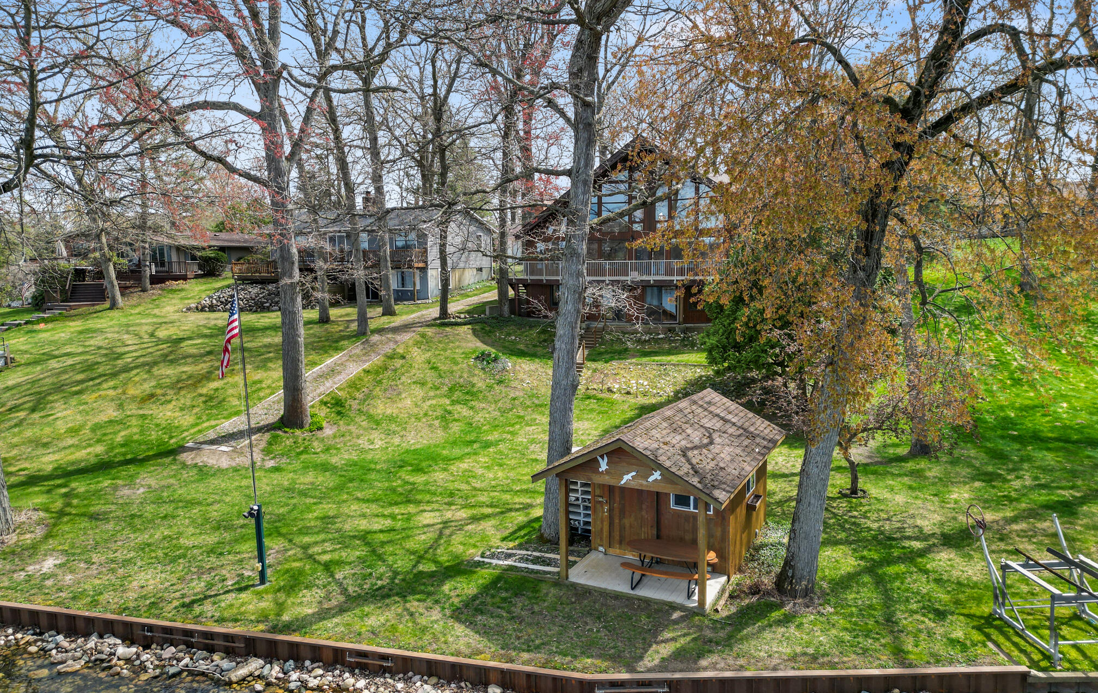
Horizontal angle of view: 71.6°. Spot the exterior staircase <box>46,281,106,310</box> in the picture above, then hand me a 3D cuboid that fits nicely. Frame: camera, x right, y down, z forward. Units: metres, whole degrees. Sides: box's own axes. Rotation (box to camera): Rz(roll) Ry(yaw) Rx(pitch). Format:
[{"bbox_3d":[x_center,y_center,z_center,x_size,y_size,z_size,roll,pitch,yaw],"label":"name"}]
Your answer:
[{"bbox_3d":[-31.945,-3.424,51.500,3.400,1.900,3.000,-5,8,-35],"label":"exterior staircase"}]

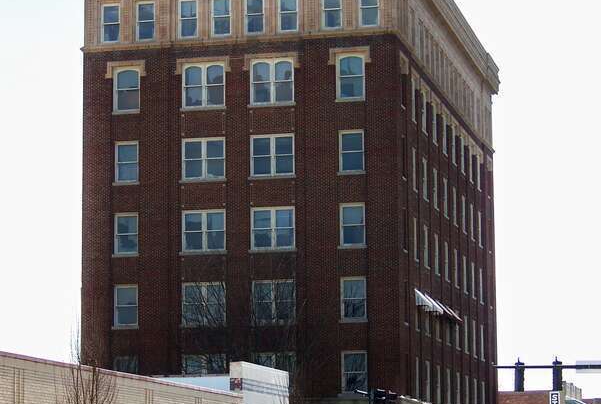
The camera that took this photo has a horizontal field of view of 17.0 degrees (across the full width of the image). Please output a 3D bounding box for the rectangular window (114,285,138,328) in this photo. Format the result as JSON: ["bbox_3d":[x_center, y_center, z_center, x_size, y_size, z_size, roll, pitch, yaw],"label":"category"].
[{"bbox_3d":[-7.982,4.748,92.293,1.140,1.960,0.160,-2,-8,13],"label":"rectangular window"}]

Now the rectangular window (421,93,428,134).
[{"bbox_3d":[5.846,-4.313,95.881,0.150,2.050,1.750,-2,-8,13],"label":"rectangular window"}]

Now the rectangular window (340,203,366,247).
[{"bbox_3d":[2.383,1.011,90.437,1.150,2.000,0.160,-2,-8,13],"label":"rectangular window"}]

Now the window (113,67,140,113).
[{"bbox_3d":[-7.990,-5.154,92.487,1.320,2.074,0.160,-2,-9,13],"label":"window"}]

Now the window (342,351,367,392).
[{"bbox_3d":[2.371,7.452,88.218,1.131,1.826,0.160,-2,-9,13],"label":"window"}]

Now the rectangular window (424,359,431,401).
[{"bbox_3d":[5.892,8.384,93.757,0.150,1.900,1.750,-2,-8,13],"label":"rectangular window"}]

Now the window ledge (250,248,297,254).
[{"bbox_3d":[-1.222,2.195,89.667,2.233,0.150,0.200,-2,-8,13],"label":"window ledge"}]

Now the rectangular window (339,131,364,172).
[{"bbox_3d":[2.332,-2.213,89.644,1.115,1.892,0.150,-2,-8,13],"label":"rectangular window"}]

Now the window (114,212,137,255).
[{"bbox_3d":[-7.846,1.447,90.716,1.110,1.870,0.150,-2,-8,13],"label":"window"}]

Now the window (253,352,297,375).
[{"bbox_3d":[-1.163,7.776,90.292,2.020,1.970,0.160,-2,-8,13],"label":"window"}]

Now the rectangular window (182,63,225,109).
[{"bbox_3d":[-4.358,-5.242,91.610,1.997,2.038,0.150,-2,-8,13],"label":"rectangular window"}]

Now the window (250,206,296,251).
[{"bbox_3d":[-1.270,1.202,91.251,2.020,2.030,0.160,-2,-8,13],"label":"window"}]

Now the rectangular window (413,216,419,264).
[{"bbox_3d":[5.177,1.676,91.818,0.150,1.900,1.750,-2,-8,13],"label":"rectangular window"}]

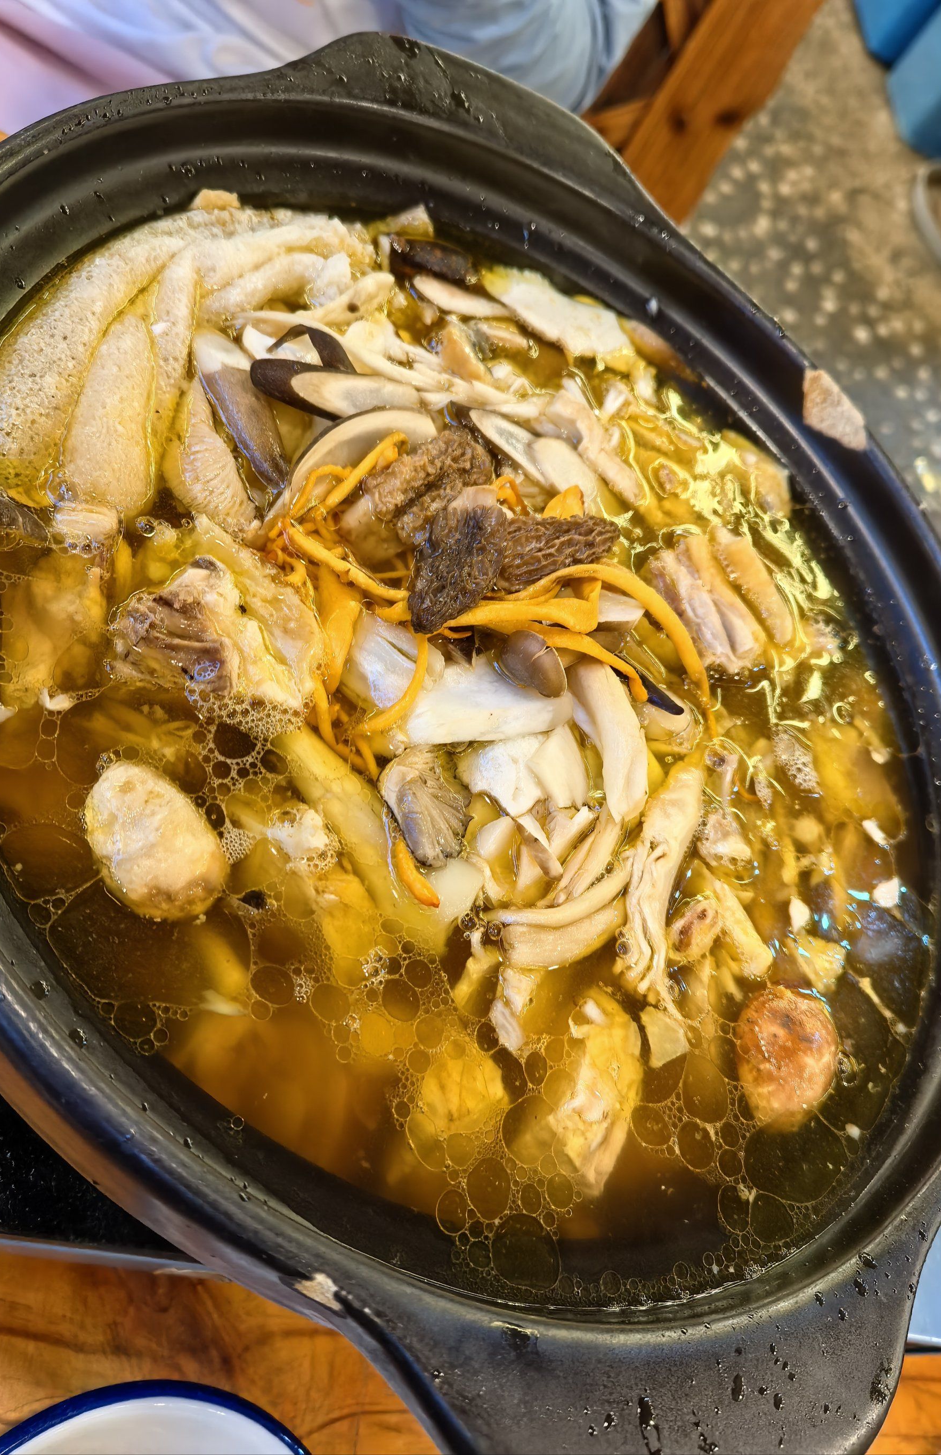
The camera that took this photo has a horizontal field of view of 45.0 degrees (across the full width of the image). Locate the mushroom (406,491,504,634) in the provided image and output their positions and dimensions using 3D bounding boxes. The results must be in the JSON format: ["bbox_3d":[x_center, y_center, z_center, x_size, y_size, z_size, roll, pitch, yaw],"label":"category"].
[{"bbox_3d":[-0.004,-0.038,0.262,0.021,0.017,0.034,28,65,-21],"label":"mushroom"}]

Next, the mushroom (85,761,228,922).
[{"bbox_3d":[-0.059,0.021,0.215,0.025,0.019,0.031,-23,81,-43],"label":"mushroom"}]

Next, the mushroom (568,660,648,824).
[{"bbox_3d":[0.035,0.003,0.286,0.018,0.013,0.045,8,61,-34],"label":"mushroom"}]

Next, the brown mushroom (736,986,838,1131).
[{"bbox_3d":[0.081,0.084,0.290,0.034,0.019,0.036,28,52,-22],"label":"brown mushroom"}]

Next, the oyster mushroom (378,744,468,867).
[{"bbox_3d":[-0.010,0.017,0.237,0.021,0.012,0.025,-11,78,-38],"label":"oyster mushroom"}]

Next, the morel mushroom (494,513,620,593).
[{"bbox_3d":[0.021,-0.044,0.283,0.041,0.017,0.018,-20,79,-38],"label":"morel mushroom"}]

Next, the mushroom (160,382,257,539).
[{"bbox_3d":[-0.056,-0.059,0.248,0.019,0.013,0.036,-8,72,-37],"label":"mushroom"}]

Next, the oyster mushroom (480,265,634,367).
[{"bbox_3d":[0.029,-0.132,0.365,0.056,0.010,0.028,17,57,-29],"label":"oyster mushroom"}]

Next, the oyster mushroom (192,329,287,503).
[{"bbox_3d":[-0.051,-0.069,0.254,0.014,0.010,0.041,-21,84,-40],"label":"oyster mushroom"}]

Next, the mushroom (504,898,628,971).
[{"bbox_3d":[0.021,0.045,0.246,0.032,0.011,0.015,-4,69,-36],"label":"mushroom"}]

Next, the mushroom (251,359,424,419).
[{"bbox_3d":[-0.032,-0.083,0.278,0.047,0.010,0.015,-4,69,-39],"label":"mushroom"}]

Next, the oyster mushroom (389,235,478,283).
[{"bbox_3d":[-0.010,-0.132,0.321,0.026,0.010,0.013,6,64,-32],"label":"oyster mushroom"}]

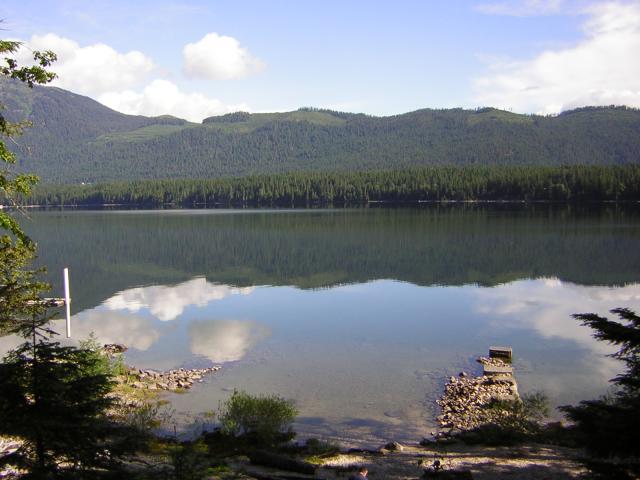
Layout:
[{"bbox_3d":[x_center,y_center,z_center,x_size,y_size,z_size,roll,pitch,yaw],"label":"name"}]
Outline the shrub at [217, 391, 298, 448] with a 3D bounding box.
[{"bbox_3d":[-1.689,4.686,17.858,2.000,1.300,1.600,-1,4,-5],"label":"shrub"}]

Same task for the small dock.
[{"bbox_3d":[7.351,4.648,27.088,0.870,0.460,0.750,0,4,14],"label":"small dock"}]

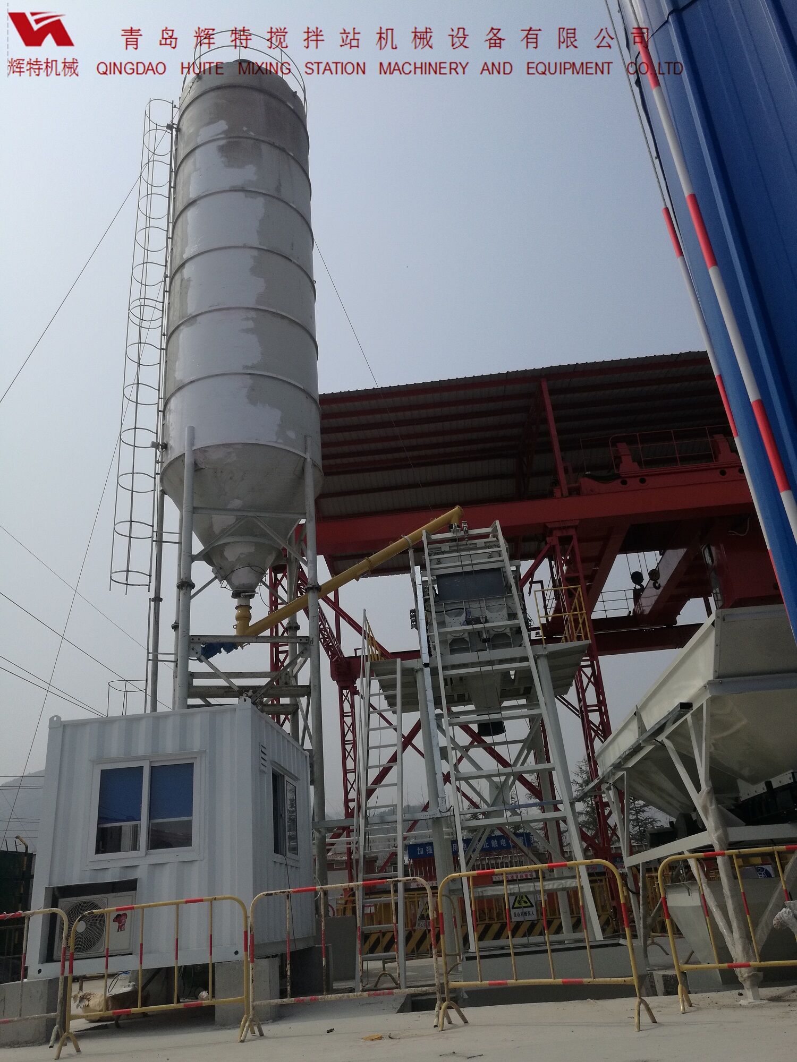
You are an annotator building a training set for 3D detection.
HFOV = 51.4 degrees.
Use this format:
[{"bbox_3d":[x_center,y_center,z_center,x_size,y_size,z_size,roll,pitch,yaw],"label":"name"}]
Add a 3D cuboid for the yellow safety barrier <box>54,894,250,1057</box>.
[{"bbox_3d":[-2.056,3.788,7.092,1.550,1.100,0.400,-5,-23,0],"label":"yellow safety barrier"}]

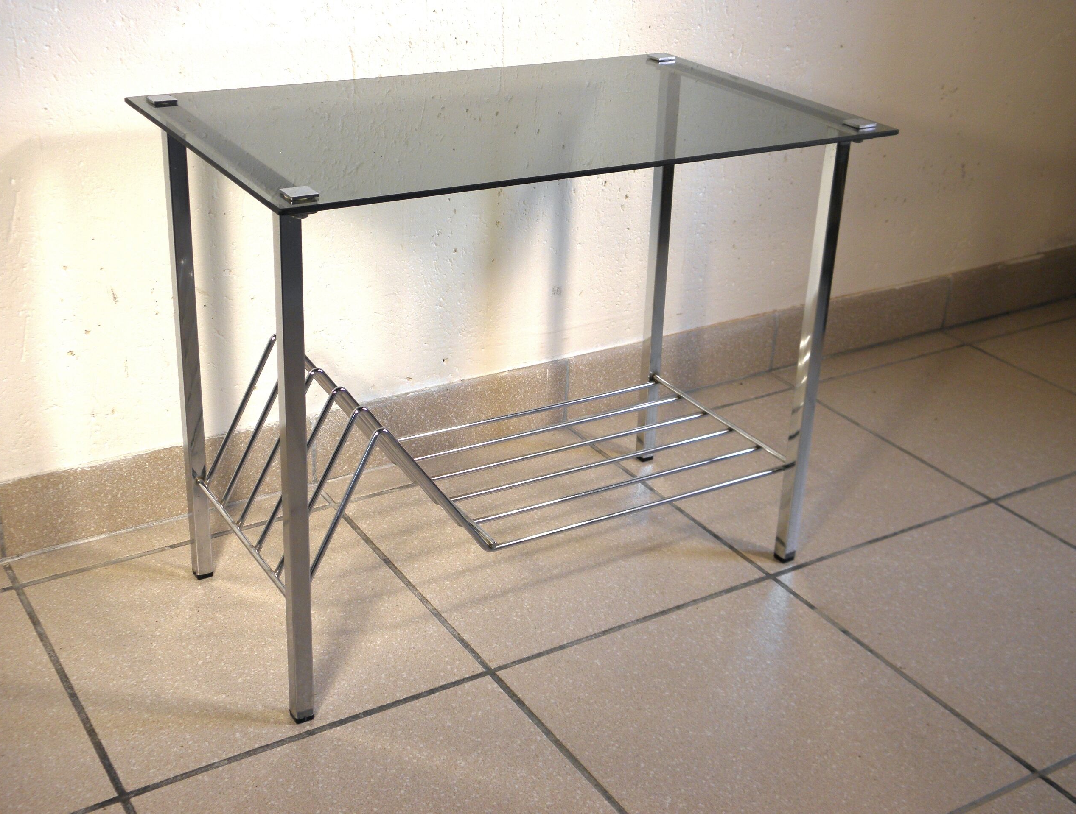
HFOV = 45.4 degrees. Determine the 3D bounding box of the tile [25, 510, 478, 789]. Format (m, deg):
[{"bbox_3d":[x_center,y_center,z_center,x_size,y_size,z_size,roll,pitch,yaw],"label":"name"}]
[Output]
[{"bbox_3d":[-0.254,0.194,1.117,0.303,0.009,0.303,-13,29,-29],"label":"tile"}]

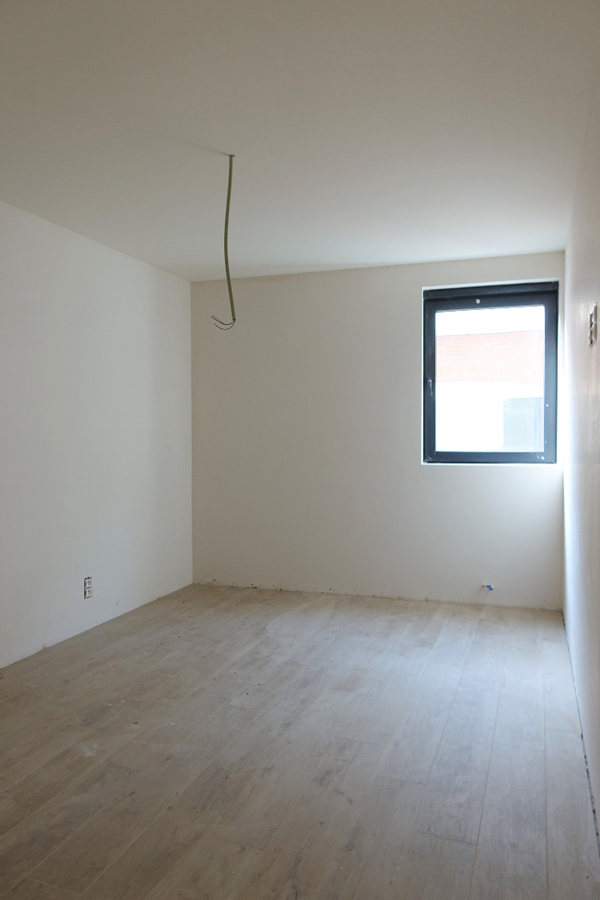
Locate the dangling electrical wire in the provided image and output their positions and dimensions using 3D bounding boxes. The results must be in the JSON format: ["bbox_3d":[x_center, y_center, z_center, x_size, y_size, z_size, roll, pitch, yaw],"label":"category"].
[{"bbox_3d":[-0.348,-0.944,2.727,0.114,0.779,0.070,0,2,0],"label":"dangling electrical wire"}]

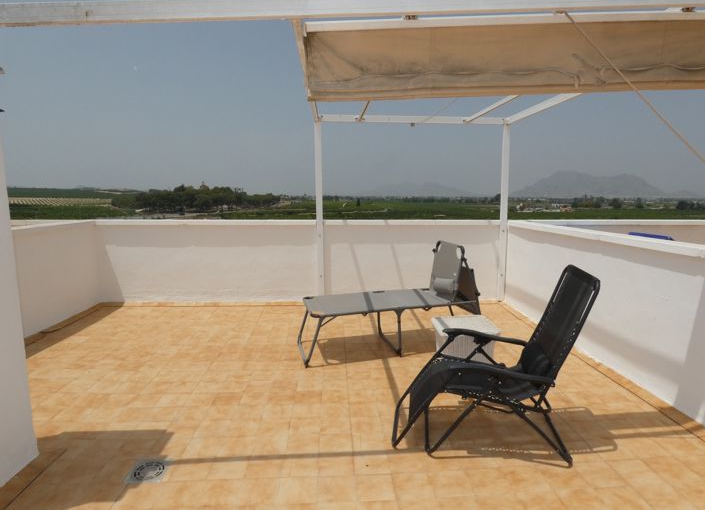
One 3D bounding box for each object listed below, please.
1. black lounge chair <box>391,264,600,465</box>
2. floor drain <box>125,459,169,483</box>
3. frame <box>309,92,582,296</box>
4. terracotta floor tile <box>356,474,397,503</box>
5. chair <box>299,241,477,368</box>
[{"bbox_3d":[0.845,0.614,2.580,1.131,1.081,0.646,1,8,7],"label":"black lounge chair"},{"bbox_3d":[-1.132,1.205,2.270,0.202,0.012,0.202,0,8,-3],"label":"floor drain"},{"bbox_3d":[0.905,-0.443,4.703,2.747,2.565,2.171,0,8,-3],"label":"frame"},{"bbox_3d":[0.115,1.228,2.138,0.202,0.012,0.202,0,8,-3],"label":"terracotta floor tile"},{"bbox_3d":[0.345,0.410,4.098,1.788,1.050,0.667,-2,8,-15],"label":"chair"}]

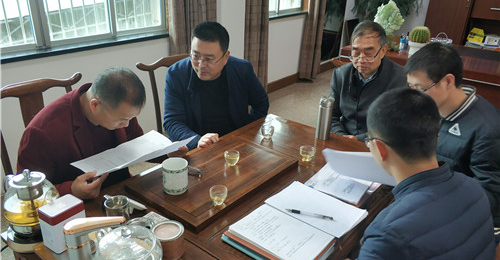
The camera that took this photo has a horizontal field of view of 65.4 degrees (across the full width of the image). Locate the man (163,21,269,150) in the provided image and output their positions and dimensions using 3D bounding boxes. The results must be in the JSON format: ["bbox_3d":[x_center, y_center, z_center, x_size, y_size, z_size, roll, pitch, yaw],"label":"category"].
[{"bbox_3d":[-0.171,0.132,1.965,0.560,1.270,0.780,-8,25,-22],"label":"man"}]

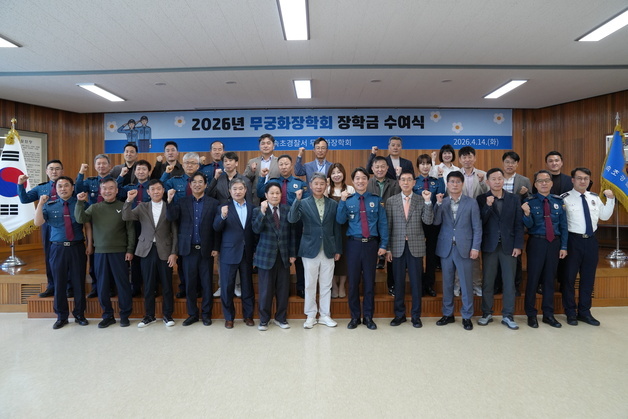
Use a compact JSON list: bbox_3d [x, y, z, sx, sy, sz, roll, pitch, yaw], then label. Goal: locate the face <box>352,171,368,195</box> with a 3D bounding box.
[{"bbox_3d":[0.500,-0.301,4.500,0.175,0.250,0.200,-1,0,4],"label":"face"}]

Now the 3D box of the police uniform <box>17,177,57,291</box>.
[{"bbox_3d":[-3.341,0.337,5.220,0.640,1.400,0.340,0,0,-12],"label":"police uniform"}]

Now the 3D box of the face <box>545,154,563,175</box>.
[{"bbox_3d":[3.018,-0.575,5.270,0.180,0.235,0.190,0,0,22],"label":"face"}]

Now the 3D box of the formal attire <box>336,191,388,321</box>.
[{"bbox_3d":[0.540,0.523,4.660,0.570,1.470,0.340,0,0,6],"label":"formal attire"}]

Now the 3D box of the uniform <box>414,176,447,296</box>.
[{"bbox_3d":[1.412,0.306,5.120,0.440,1.440,0.300,-1,0,3],"label":"uniform"}]

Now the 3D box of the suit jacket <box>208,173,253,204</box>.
[{"bbox_3d":[-1.046,-0.108,5.270,0.553,0.706,0.320,0,1,-6],"label":"suit jacket"}]

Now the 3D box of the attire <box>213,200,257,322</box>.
[{"bbox_3d":[-0.905,0.578,4.770,0.462,1.358,0.360,-1,1,-13],"label":"attire"}]

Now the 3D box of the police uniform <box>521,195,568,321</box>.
[{"bbox_3d":[2.629,0.520,4.770,0.440,1.419,0.360,0,1,22],"label":"police uniform"}]

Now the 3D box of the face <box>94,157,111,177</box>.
[{"bbox_3d":[-2.612,-0.537,5.170,0.180,0.245,0.200,-1,0,-15],"label":"face"}]

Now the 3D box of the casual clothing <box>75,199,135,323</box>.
[{"bbox_3d":[-2.374,0.558,4.770,0.584,1.363,0.360,-1,1,-23],"label":"casual clothing"}]

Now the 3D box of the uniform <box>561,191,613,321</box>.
[{"bbox_3d":[3.051,0.502,4.670,0.570,1.420,0.340,0,0,7],"label":"uniform"}]

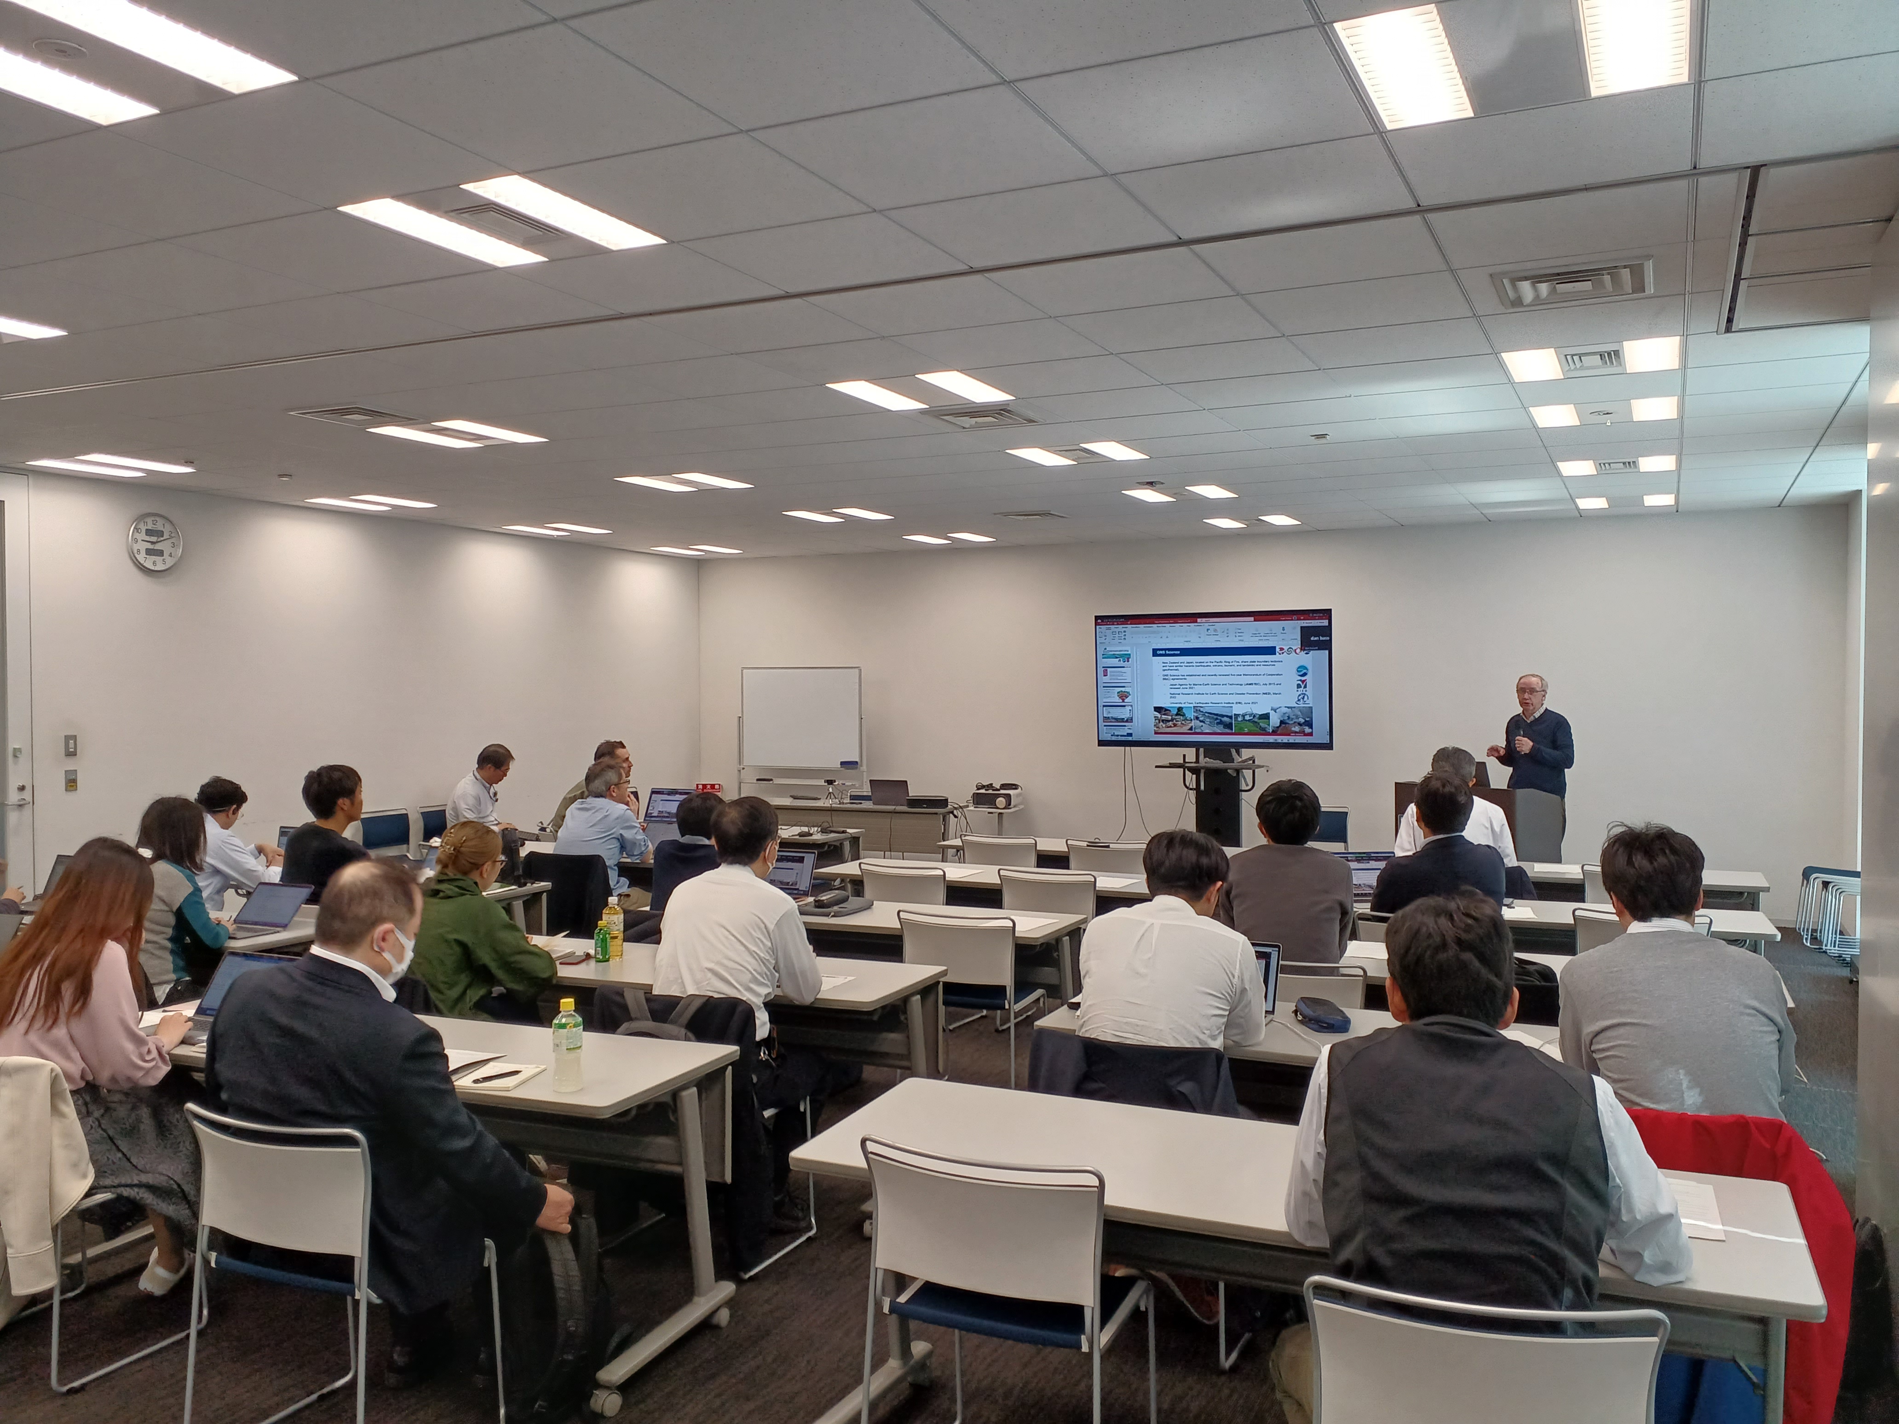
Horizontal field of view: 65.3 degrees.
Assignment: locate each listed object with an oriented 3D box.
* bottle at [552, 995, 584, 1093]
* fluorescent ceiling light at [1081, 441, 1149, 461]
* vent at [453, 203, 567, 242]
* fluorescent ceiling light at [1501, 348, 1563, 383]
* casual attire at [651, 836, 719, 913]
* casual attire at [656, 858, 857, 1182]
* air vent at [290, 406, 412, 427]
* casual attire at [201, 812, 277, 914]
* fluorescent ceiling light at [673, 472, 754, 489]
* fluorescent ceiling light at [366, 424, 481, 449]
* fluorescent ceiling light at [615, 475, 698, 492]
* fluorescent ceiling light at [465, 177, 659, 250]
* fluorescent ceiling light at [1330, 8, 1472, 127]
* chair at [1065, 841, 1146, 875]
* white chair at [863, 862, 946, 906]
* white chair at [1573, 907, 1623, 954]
[{"bbox_3d":[-0.884,0.766,3.443,0.070,0.215,0.070,0,1,0],"label":"bottle"},{"bbox_3d":[0.860,-1.340,7.594,0.185,0.040,0.575,0,1,26],"label":"fluorescent ceiling light"},{"bbox_3d":[-1.222,-1.344,4.086,0.200,0.040,0.340,1,1,26],"label":"vent"},{"bbox_3d":[2.211,-1.317,5.600,0.182,0.050,0.600,0,1,26],"label":"fluorescent ceiling light"},{"bbox_3d":[-0.959,0.802,5.782,0.500,0.680,0.460,0,1,26],"label":"casual attire"},{"bbox_3d":[-0.579,0.946,4.321,0.540,1.020,0.720,0,1,26],"label":"casual attire"},{"bbox_3d":[-2.615,-1.308,6.559,0.407,0.040,0.409,0,1,26],"label":"air vent"},{"bbox_3d":[-3.098,0.716,6.397,0.400,0.540,0.400,0,1,26],"label":"casual attire"},{"bbox_3d":[-1.384,-1.369,8.694,0.182,0.050,0.600,0,1,26],"label":"fluorescent ceiling light"},{"bbox_3d":[-2.517,-1.329,7.128,0.182,0.050,0.605,0,1,26],"label":"fluorescent ceiling light"},{"bbox_3d":[-1.838,-1.429,9.292,0.195,0.060,0.635,1,1,26],"label":"fluorescent ceiling light"},{"bbox_3d":[-1.044,-1.339,3.979,0.195,0.060,0.635,1,1,26],"label":"fluorescent ceiling light"},{"bbox_3d":[0.892,-1.250,2.874,0.177,0.050,0.570,0,1,26],"label":"fluorescent ceiling light"},{"bbox_3d":[0.959,1.104,8.308,0.490,0.765,0.490,0,1,26],"label":"chair"},{"bbox_3d":[-0.110,1.121,6.987,0.480,0.800,0.530,0,1,26],"label":"white chair"},{"bbox_3d":[2.644,1.142,5.652,0.480,0.800,0.530,0,1,26],"label":"white chair"}]

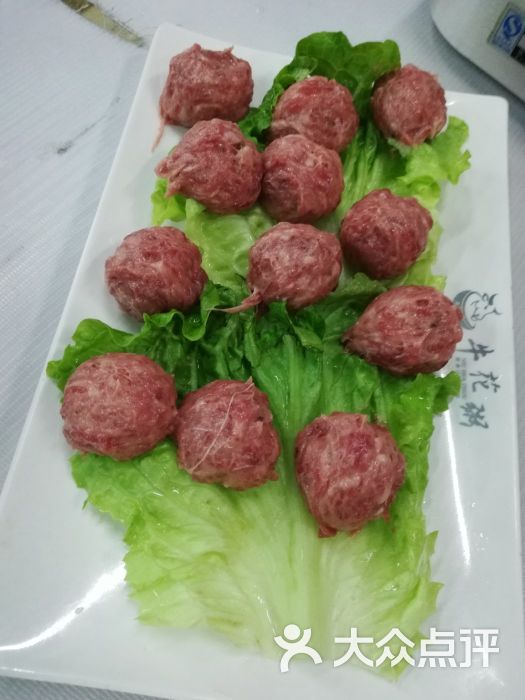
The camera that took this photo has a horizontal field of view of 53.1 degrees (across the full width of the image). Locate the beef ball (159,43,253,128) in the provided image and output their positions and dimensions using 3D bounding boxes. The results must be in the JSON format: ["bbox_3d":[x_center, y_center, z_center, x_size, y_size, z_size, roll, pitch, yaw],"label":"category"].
[{"bbox_3d":[-0.030,-0.141,0.282,0.043,0.040,0.042,2,69,-5],"label":"beef ball"}]

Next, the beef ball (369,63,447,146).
[{"bbox_3d":[0.081,-0.135,0.291,0.040,0.039,0.040,2,69,-5],"label":"beef ball"}]

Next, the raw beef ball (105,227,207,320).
[{"bbox_3d":[-0.049,-0.035,0.240,0.043,0.040,0.043,2,69,-5],"label":"raw beef ball"}]

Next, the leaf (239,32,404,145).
[{"bbox_3d":[0.032,-0.137,0.292,0.084,0.032,0.070,10,69,-2],"label":"leaf"}]

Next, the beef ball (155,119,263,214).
[{"bbox_3d":[-0.027,-0.092,0.264,0.046,0.042,0.045,2,69,-5],"label":"beef ball"}]

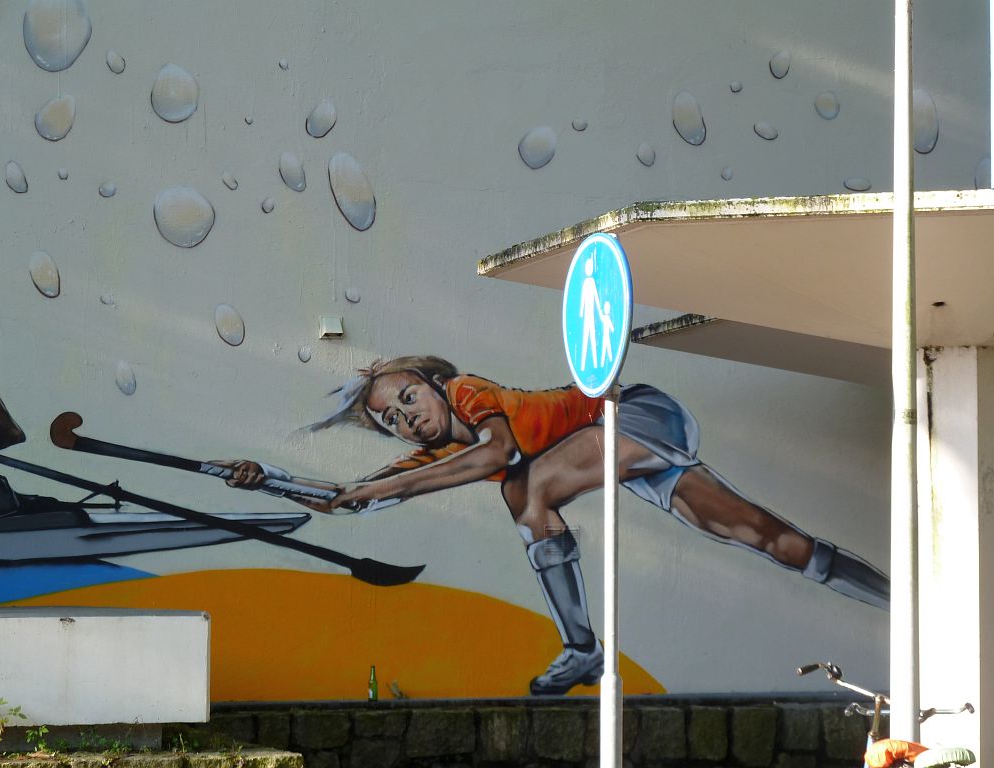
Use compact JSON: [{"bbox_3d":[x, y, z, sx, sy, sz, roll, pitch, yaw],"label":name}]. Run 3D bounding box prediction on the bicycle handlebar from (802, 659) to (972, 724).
[{"bbox_3d":[1.669,1.321,12.200,0.670,0.260,0.340,-1,-4,18],"label":"bicycle handlebar"}]

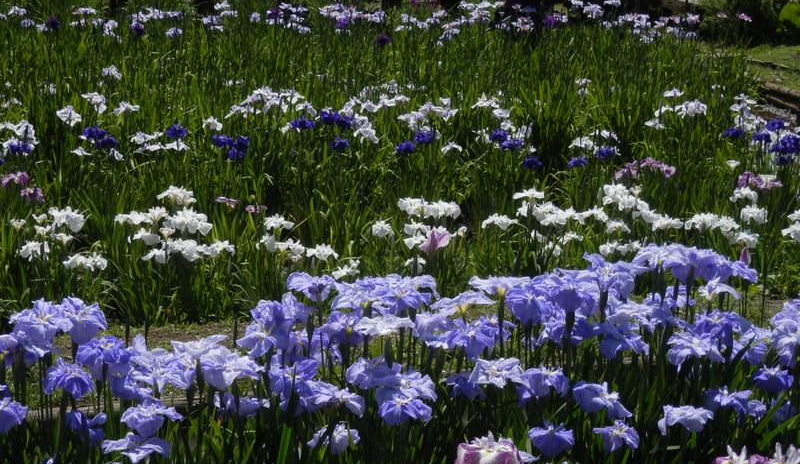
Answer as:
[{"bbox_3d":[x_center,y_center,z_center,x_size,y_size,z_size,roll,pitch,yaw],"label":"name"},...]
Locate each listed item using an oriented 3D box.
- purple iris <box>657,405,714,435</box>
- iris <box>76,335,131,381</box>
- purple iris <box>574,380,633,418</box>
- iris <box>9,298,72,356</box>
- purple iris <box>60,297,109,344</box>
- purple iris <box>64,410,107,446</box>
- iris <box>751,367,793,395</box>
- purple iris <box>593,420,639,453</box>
[{"bbox_3d":[0.726,0.477,5.700,0.147,0.064,0.140,0,9,0],"label":"purple iris"},{"bbox_3d":[-0.847,0.358,6.400,0.154,0.115,0.146,0,9,0],"label":"iris"},{"bbox_3d":[0.479,0.396,5.300,0.142,0.074,0.131,0,10,0],"label":"purple iris"},{"bbox_3d":[-1.040,0.277,6.500,0.180,0.148,0.153,0,9,0],"label":"iris"},{"bbox_3d":[-0.932,0.261,6.600,0.147,0.125,0.140,0,9,0],"label":"purple iris"},{"bbox_3d":[-0.772,0.482,5.500,0.103,0.076,0.110,0,10,0],"label":"purple iris"},{"bbox_3d":[1.016,0.401,6.100,0.114,0.068,0.109,0,9,0],"label":"iris"},{"bbox_3d":[0.538,0.511,5.600,0.115,0.070,0.109,0,9,0],"label":"purple iris"}]

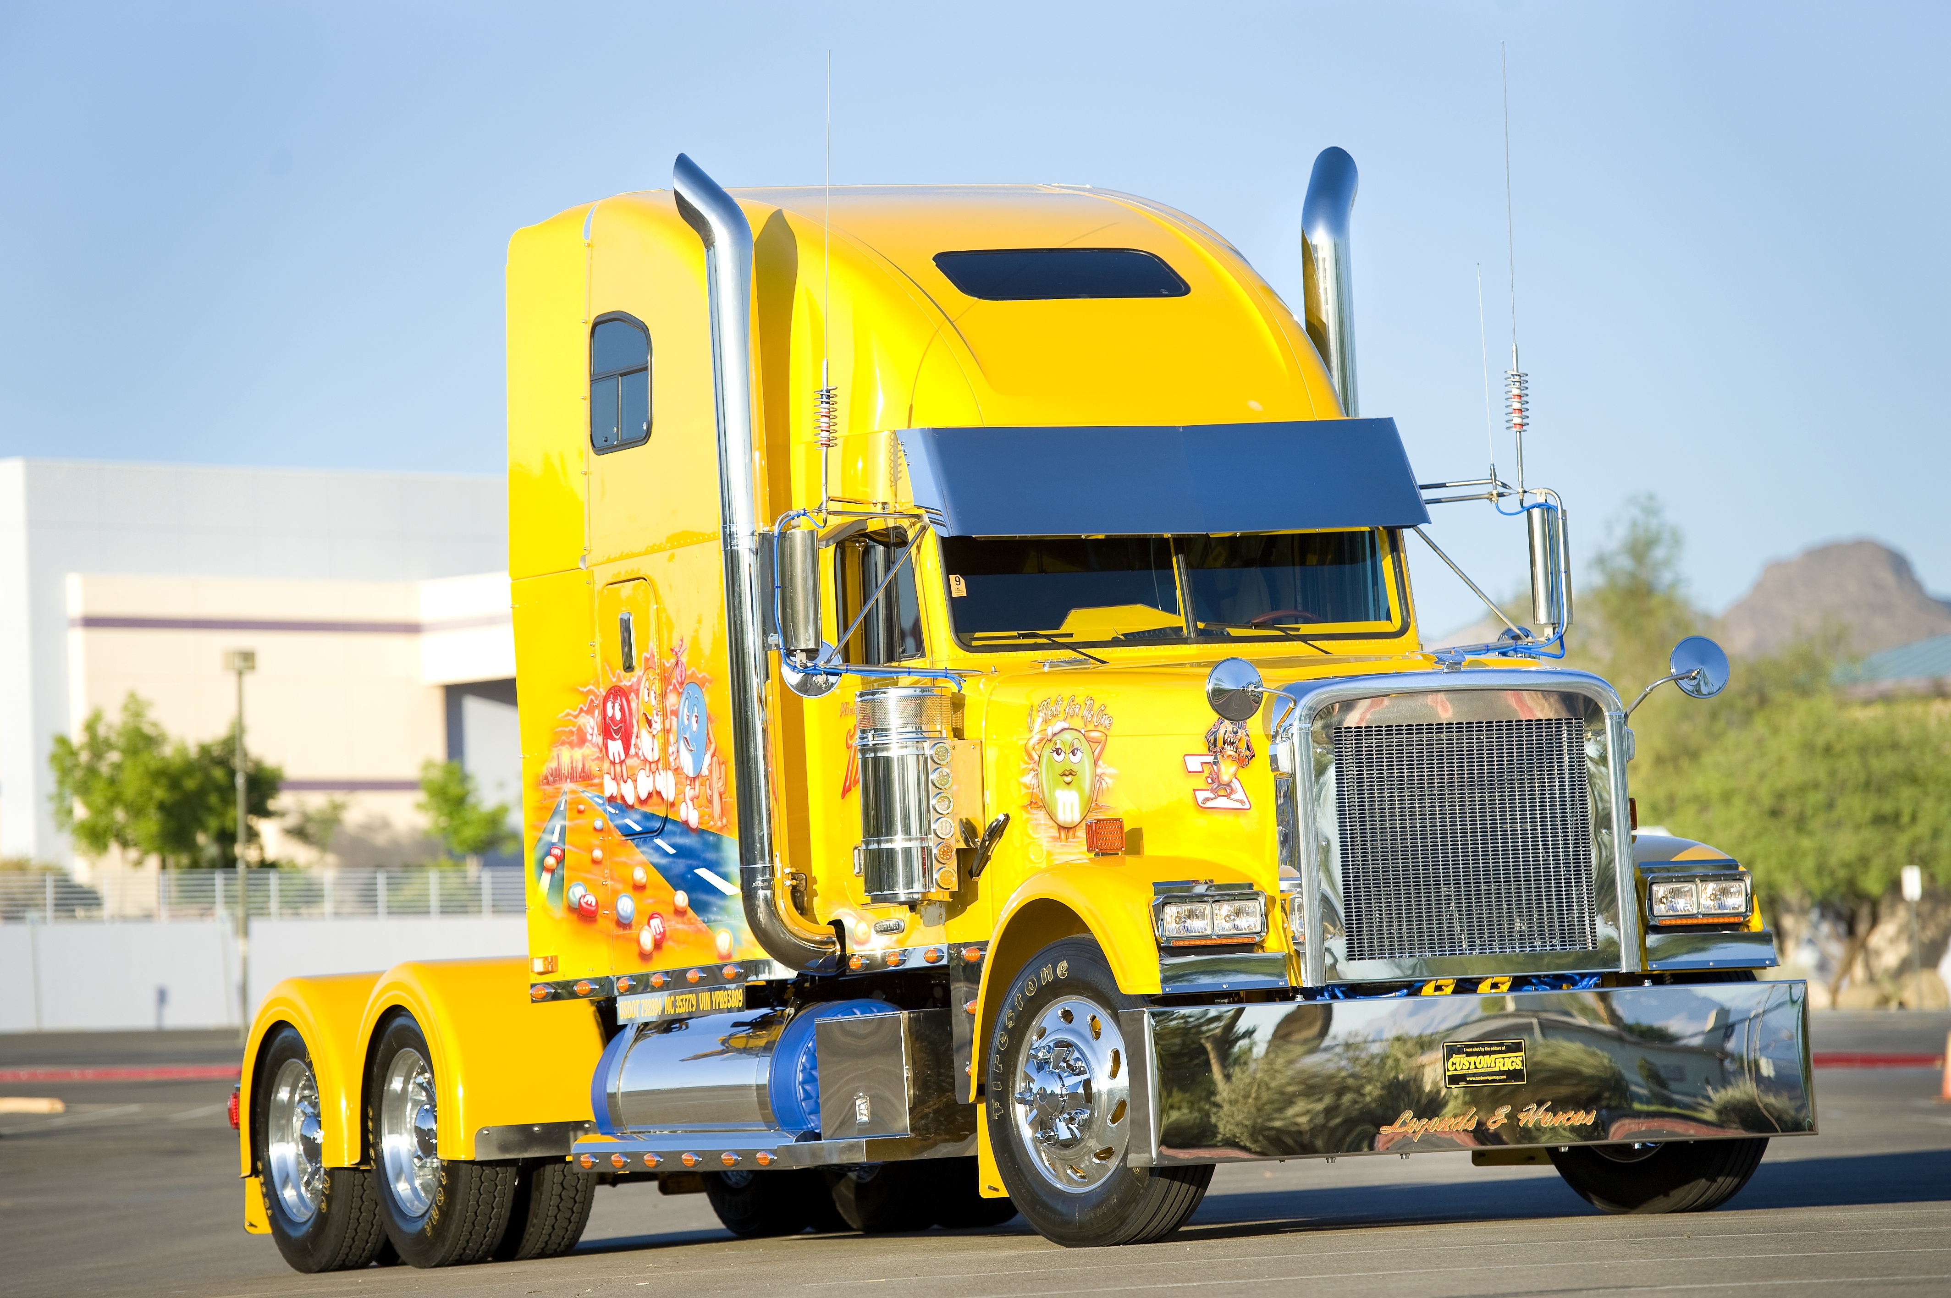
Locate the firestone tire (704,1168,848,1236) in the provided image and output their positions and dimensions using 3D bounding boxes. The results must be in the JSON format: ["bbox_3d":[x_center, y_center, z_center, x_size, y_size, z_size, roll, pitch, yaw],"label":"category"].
[{"bbox_3d":[-0.827,1.875,38.693,0.280,1.040,1.040,-2,-3,-24],"label":"firestone tire"}]

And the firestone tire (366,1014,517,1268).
[{"bbox_3d":[-2.069,1.871,36.709,0.280,1.040,1.040,-2,-3,-24],"label":"firestone tire"}]

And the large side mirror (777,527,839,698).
[{"bbox_3d":[-0.583,-0.127,32.319,0.235,0.594,0.160,-2,-3,-24],"label":"large side mirror"}]

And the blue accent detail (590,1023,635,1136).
[{"bbox_3d":[-1.112,1.632,35.025,0.610,0.610,0.160,-2,-3,-24],"label":"blue accent detail"}]

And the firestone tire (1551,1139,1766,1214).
[{"bbox_3d":[2.279,1.396,32.069,0.280,1.020,1.020,-1,-3,-34],"label":"firestone tire"}]

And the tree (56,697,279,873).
[{"bbox_3d":[-17.079,3.296,200.000,4.900,4.900,4.700,-2,-2,0],"label":"tree"}]

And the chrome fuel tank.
[{"bbox_3d":[-0.781,1.616,34.360,0.650,0.650,1.700,-2,-3,-24],"label":"chrome fuel tank"}]

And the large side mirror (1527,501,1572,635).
[{"bbox_3d":[2.038,-0.292,33.695,0.165,0.430,0.085,-1,-4,-44],"label":"large side mirror"}]

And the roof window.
[{"bbox_3d":[0.314,-1.328,33.674,0.880,0.060,0.385,-2,29,-24],"label":"roof window"}]

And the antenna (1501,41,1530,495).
[{"bbox_3d":[1.895,-1.347,33.428,0.080,1.608,0.080,-1,-3,-24],"label":"antenna"}]

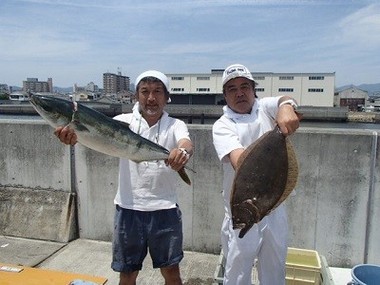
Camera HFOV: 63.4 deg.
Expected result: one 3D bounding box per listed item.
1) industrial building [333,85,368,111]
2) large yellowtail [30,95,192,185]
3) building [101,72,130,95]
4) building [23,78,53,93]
[{"bbox_3d":[53.743,-14.620,103.862,8.800,7.531,13.000,1,7,11],"label":"industrial building"},{"bbox_3d":[-0.385,-0.019,1.500,0.900,0.205,0.130,29,3,-5],"label":"large yellowtail"},{"bbox_3d":[-87.209,-59.918,355.068,14.000,34.032,32.000,2,7,15],"label":"building"},{"bbox_3d":[-201.429,-65.008,404.859,32.000,32.288,15.000,-3,8,-23],"label":"building"}]

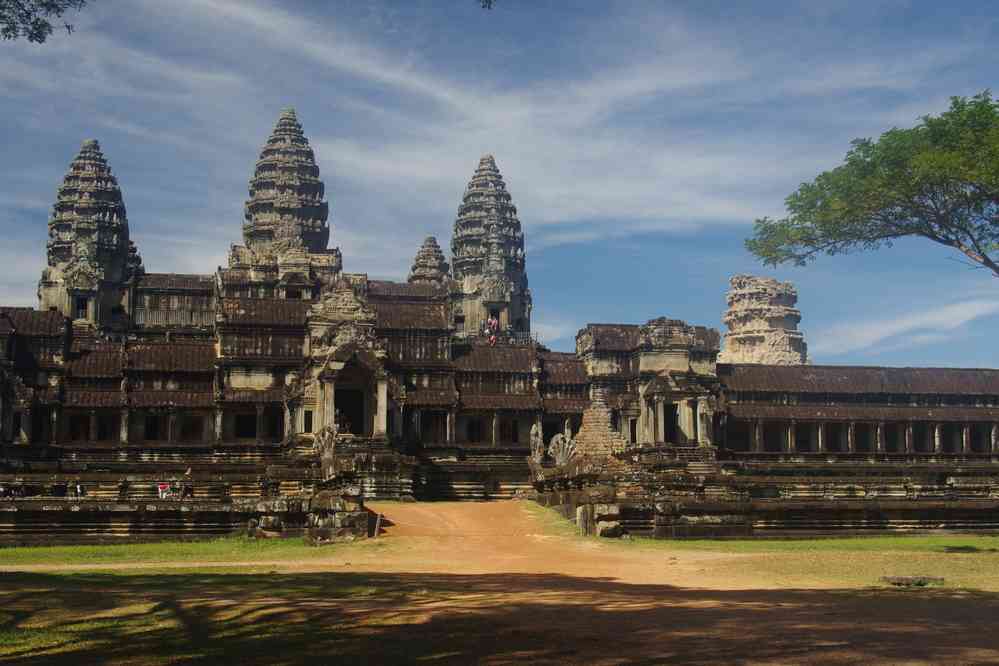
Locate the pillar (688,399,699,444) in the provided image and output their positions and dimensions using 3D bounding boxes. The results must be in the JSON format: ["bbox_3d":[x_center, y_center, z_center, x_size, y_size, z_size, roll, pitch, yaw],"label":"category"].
[{"bbox_3d":[14.865,6.796,104.181,0.700,3.560,0.700,1,-8,-12],"label":"pillar"}]

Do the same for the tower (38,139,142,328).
[{"bbox_3d":[-47.248,-11.097,157.128,10.300,23.136,10.300,1,-8,-11],"label":"tower"}]

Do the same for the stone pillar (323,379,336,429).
[{"bbox_3d":[-11.286,4.941,90.263,0.800,3.860,0.800,1,-8,-12],"label":"stone pillar"}]

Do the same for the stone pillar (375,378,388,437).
[{"bbox_3d":[-7.017,4.430,80.844,0.620,3.440,0.620,1,-8,-11],"label":"stone pillar"}]

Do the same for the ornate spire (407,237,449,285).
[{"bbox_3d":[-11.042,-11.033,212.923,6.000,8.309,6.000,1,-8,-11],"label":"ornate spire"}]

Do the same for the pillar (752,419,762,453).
[{"bbox_3d":[18.176,7.193,95.415,0.460,2.378,0.460,1,-8,-11],"label":"pillar"}]

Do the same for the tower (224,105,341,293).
[{"bbox_3d":[-30.086,-17.739,192.963,14.800,29.120,14.800,1,-8,-12],"label":"tower"}]

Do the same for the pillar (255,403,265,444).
[{"bbox_3d":[-15.532,5.869,88.173,0.520,2.715,0.520,1,-8,-11],"label":"pillar"}]

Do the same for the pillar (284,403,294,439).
[{"bbox_3d":[-15.390,6.431,99.403,0.650,3.000,0.650,1,-8,-12],"label":"pillar"}]

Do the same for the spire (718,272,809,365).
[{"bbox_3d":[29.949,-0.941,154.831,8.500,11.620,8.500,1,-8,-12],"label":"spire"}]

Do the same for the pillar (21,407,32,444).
[{"bbox_3d":[-27.847,5.446,80.045,0.580,2.228,0.580,1,-8,-11],"label":"pillar"}]

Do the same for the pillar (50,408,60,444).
[{"bbox_3d":[-32.134,6.692,98.401,0.600,2.750,0.600,1,-8,-12],"label":"pillar"}]

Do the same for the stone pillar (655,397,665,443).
[{"bbox_3d":[10.001,5.390,84.717,0.470,2.860,0.470,1,-8,-11],"label":"stone pillar"}]

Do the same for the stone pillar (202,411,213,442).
[{"bbox_3d":[-18.894,6.050,87.975,0.500,2.064,0.500,1,-8,-11],"label":"stone pillar"}]

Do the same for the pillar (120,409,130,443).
[{"bbox_3d":[-23.787,5.947,86.472,0.530,2.281,0.530,1,-8,-11],"label":"pillar"}]

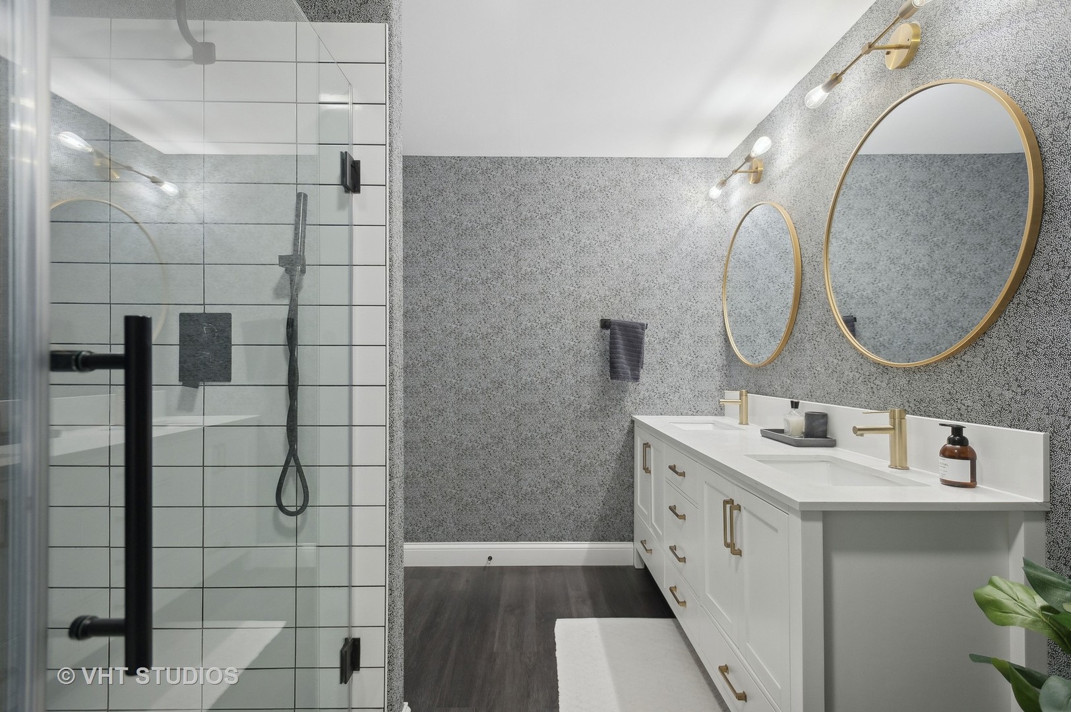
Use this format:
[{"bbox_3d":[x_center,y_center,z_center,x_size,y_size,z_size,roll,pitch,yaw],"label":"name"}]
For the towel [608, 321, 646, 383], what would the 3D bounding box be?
[{"bbox_3d":[0.526,-0.029,2.900,0.220,0.350,0.075,0,-1,0],"label":"towel"}]

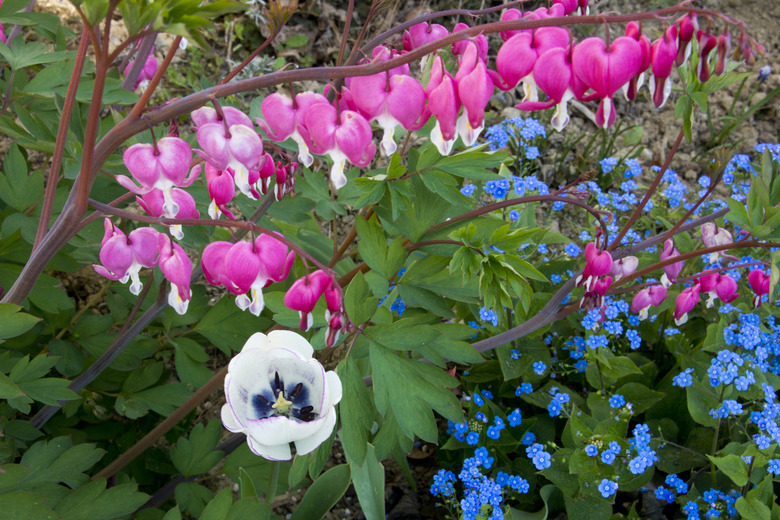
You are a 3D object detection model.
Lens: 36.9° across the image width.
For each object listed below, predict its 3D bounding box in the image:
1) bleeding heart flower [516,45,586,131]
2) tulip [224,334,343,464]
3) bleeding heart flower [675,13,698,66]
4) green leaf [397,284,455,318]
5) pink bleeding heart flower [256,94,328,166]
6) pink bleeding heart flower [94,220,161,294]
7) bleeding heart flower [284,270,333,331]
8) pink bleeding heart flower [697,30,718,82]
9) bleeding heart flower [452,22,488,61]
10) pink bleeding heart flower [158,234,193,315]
[{"bbox_3d":[0.072,-0.077,0.520,0.031,0.034,0.018,-15,38,-20],"label":"bleeding heart flower"},{"bbox_3d":[-0.053,0.067,0.570,0.058,0.043,0.058,0,40,0],"label":"tulip"},{"bbox_3d":[0.137,-0.102,0.540,0.010,0.024,0.010,1,28,-17],"label":"bleeding heart flower"},{"bbox_3d":[0.018,0.022,0.610,0.029,0.009,0.018,22,51,19],"label":"green leaf"},{"bbox_3d":[-0.046,-0.061,0.550,0.030,0.031,0.015,-8,27,9],"label":"pink bleeding heart flower"},{"bbox_3d":[-0.122,-0.002,0.540,0.028,0.031,0.015,-2,27,12],"label":"pink bleeding heart flower"},{"bbox_3d":[-0.035,0.017,0.500,0.020,0.024,0.014,-19,35,-29],"label":"bleeding heart flower"},{"bbox_3d":[0.144,-0.092,0.530,0.010,0.023,0.009,0,35,0],"label":"pink bleeding heart flower"},{"bbox_3d":[0.041,-0.110,0.600,0.022,0.028,0.015,-12,37,-16],"label":"bleeding heart flower"},{"bbox_3d":[-0.097,0.007,0.530,0.013,0.032,0.024,-17,29,-14],"label":"pink bleeding heart flower"}]

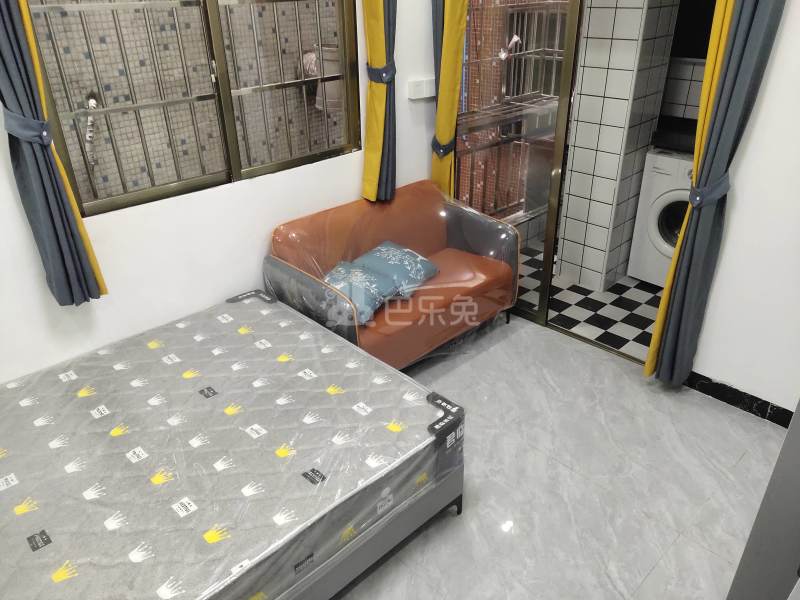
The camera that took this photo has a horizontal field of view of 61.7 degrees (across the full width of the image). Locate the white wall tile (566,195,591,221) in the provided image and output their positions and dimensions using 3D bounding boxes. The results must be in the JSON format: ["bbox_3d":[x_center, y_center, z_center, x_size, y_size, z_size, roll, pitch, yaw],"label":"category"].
[{"bbox_3d":[1.113,-0.570,4.167,0.150,0.150,0.010,25,37,39],"label":"white wall tile"}]

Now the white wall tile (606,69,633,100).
[{"bbox_3d":[1.216,-1.195,3.716,0.150,0.150,0.010,25,37,39],"label":"white wall tile"}]

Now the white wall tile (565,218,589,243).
[{"bbox_3d":[1.114,-0.435,4.238,0.150,0.150,0.010,25,37,39],"label":"white wall tile"}]

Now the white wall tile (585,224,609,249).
[{"bbox_3d":[1.222,-0.386,4.143,0.150,0.150,0.010,25,37,39],"label":"white wall tile"}]

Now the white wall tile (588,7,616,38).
[{"bbox_3d":[1.091,-1.489,3.605,0.147,0.149,0.012,25,37,39],"label":"white wall tile"}]

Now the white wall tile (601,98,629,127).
[{"bbox_3d":[1.198,-1.042,3.724,0.147,0.149,0.012,25,37,39],"label":"white wall tile"}]

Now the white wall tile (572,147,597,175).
[{"bbox_3d":[1.093,-0.820,3.958,0.147,0.149,0.012,25,37,39],"label":"white wall tile"}]

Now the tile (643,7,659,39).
[{"bbox_3d":[1.335,-1.463,3.559,0.010,0.150,0.143,25,37,39],"label":"tile"}]

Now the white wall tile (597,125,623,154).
[{"bbox_3d":[1.218,-0.925,3.858,0.150,0.150,0.010,25,37,39],"label":"white wall tile"}]

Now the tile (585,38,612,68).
[{"bbox_3d":[1.092,-1.353,3.676,0.147,0.149,0.012,25,37,39],"label":"tile"}]

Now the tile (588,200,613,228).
[{"bbox_3d":[1.224,-0.521,4.081,0.010,0.151,0.151,-26,37,-38],"label":"tile"}]

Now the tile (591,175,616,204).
[{"bbox_3d":[1.199,-0.645,3.935,0.147,0.149,0.012,25,37,39],"label":"tile"}]

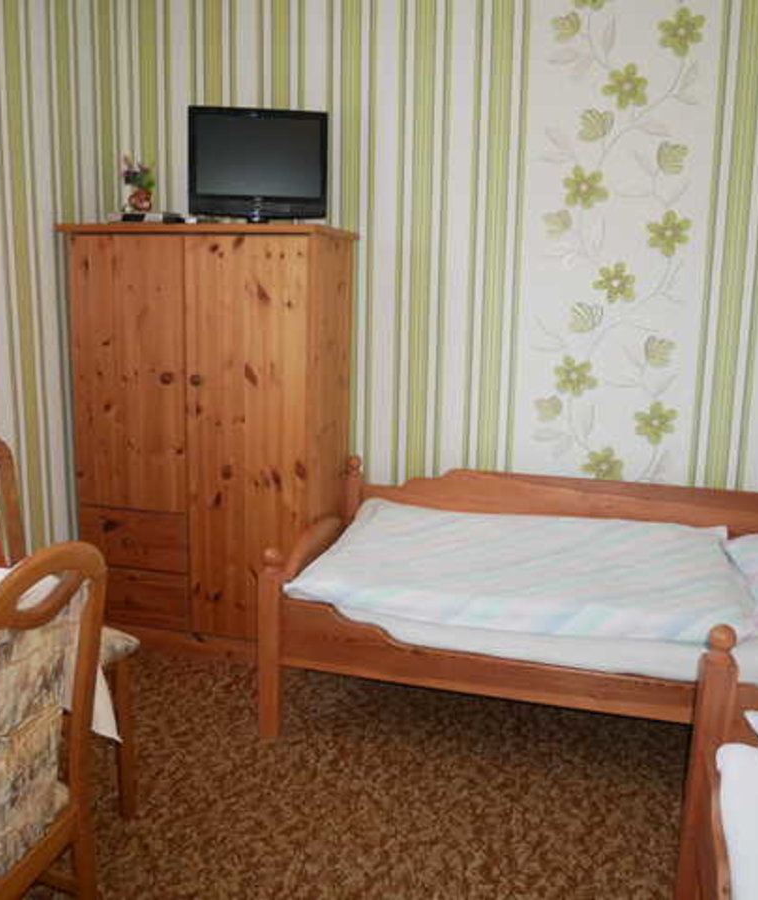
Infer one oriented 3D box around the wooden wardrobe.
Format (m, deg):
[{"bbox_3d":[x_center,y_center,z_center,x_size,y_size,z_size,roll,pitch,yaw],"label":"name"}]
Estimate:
[{"bbox_3d":[-0.607,-0.033,3.097,0.952,1.508,0.467,4,10,15],"label":"wooden wardrobe"}]

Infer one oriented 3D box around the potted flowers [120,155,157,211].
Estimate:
[{"bbox_3d":[-0.857,-0.950,2.965,0.112,0.203,0.110,4,10,16],"label":"potted flowers"}]

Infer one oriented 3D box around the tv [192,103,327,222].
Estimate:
[{"bbox_3d":[-0.412,-0.958,2.859,0.469,0.401,0.160,0,10,-8],"label":"tv"}]

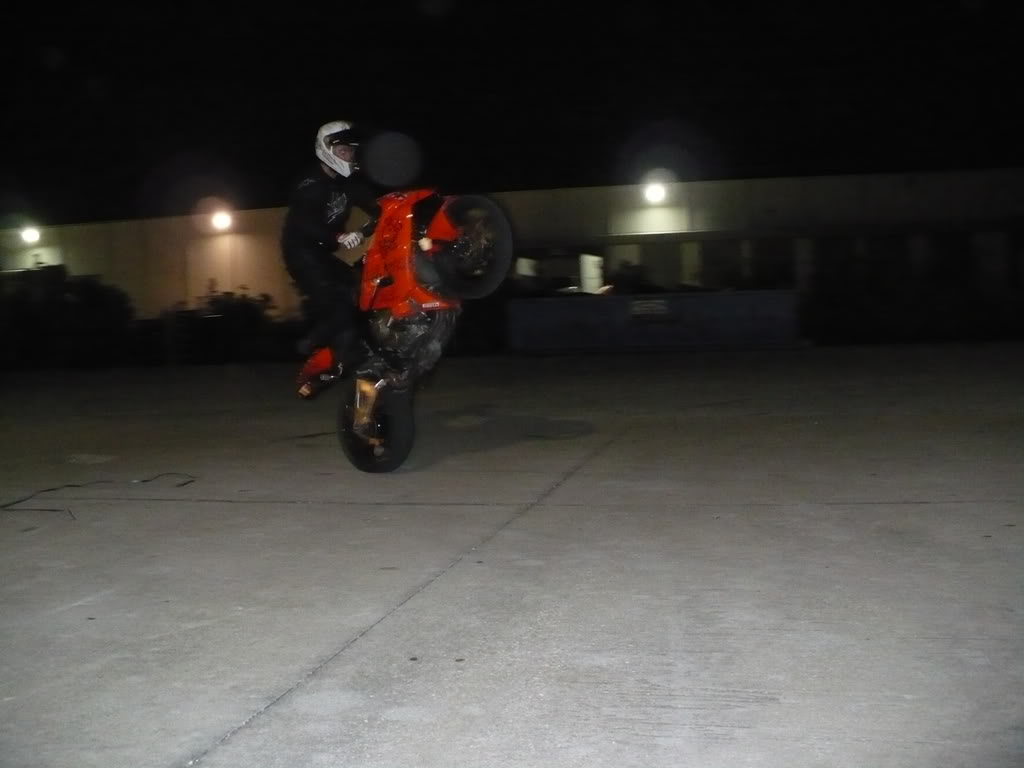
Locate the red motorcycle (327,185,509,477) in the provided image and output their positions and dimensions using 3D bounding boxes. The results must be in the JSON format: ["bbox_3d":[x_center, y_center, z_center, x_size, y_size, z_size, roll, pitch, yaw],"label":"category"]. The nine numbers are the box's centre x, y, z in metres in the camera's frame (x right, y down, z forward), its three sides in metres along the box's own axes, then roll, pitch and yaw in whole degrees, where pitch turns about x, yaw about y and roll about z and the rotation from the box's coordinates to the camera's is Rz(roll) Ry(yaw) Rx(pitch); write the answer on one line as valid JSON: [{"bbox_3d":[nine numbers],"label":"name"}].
[{"bbox_3d":[-0.709,-0.416,6.746,0.700,2.020,1.130,-7,45,-49],"label":"red motorcycle"}]

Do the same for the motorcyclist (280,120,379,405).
[{"bbox_3d":[-1.058,-0.824,7.016,0.800,1.710,0.600,0,3,42],"label":"motorcyclist"}]

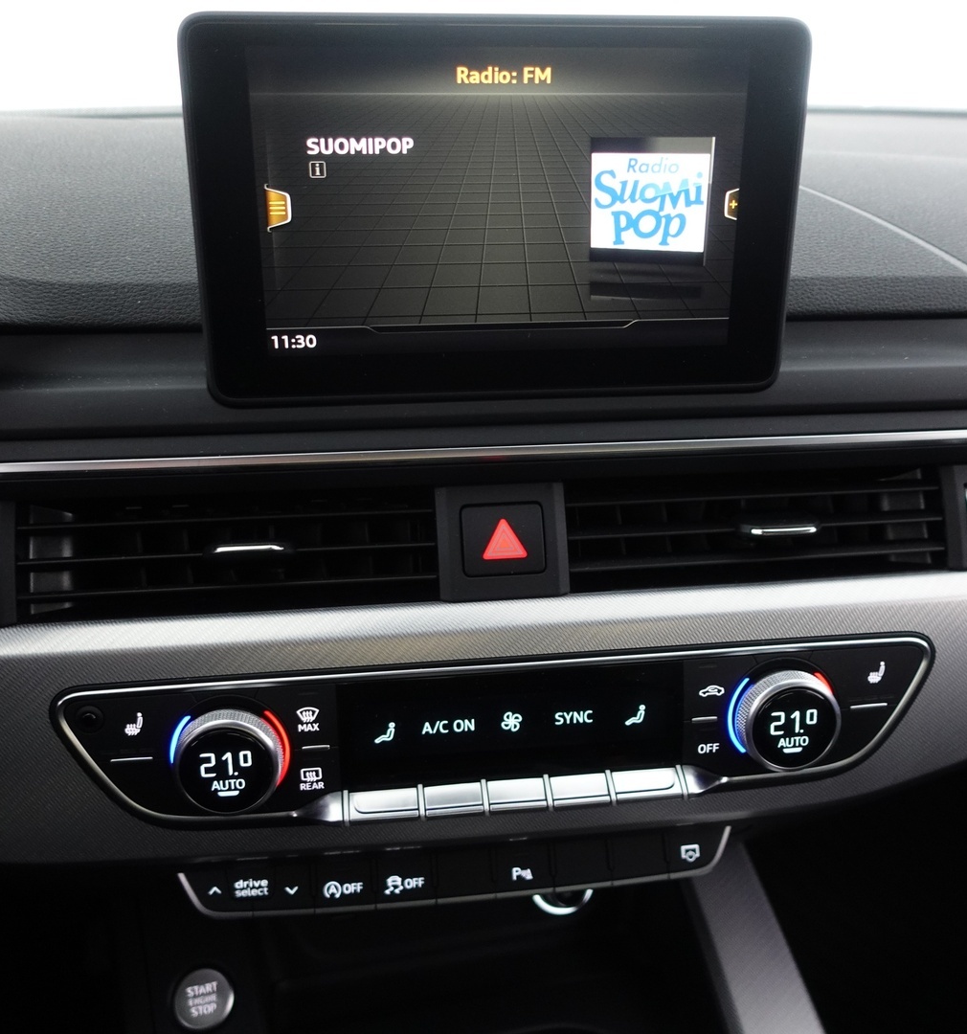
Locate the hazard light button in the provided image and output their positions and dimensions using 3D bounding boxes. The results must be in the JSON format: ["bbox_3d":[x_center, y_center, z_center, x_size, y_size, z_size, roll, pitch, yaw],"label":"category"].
[{"bbox_3d":[0.007,0.008,0.364,0.029,0.025,0.008,-2,-7,-7],"label":"hazard light button"}]

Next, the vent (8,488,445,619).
[{"bbox_3d":[-0.086,0.013,0.359,0.139,0.041,0.030,-2,-6,-10],"label":"vent"}]

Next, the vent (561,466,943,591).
[{"bbox_3d":[0.097,0.005,0.380,0.137,0.040,0.030,-3,-7,-4],"label":"vent"}]

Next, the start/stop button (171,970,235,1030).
[{"bbox_3d":[-0.119,0.205,0.439,0.027,0.008,0.027,-4,66,-17],"label":"start/stop button"}]

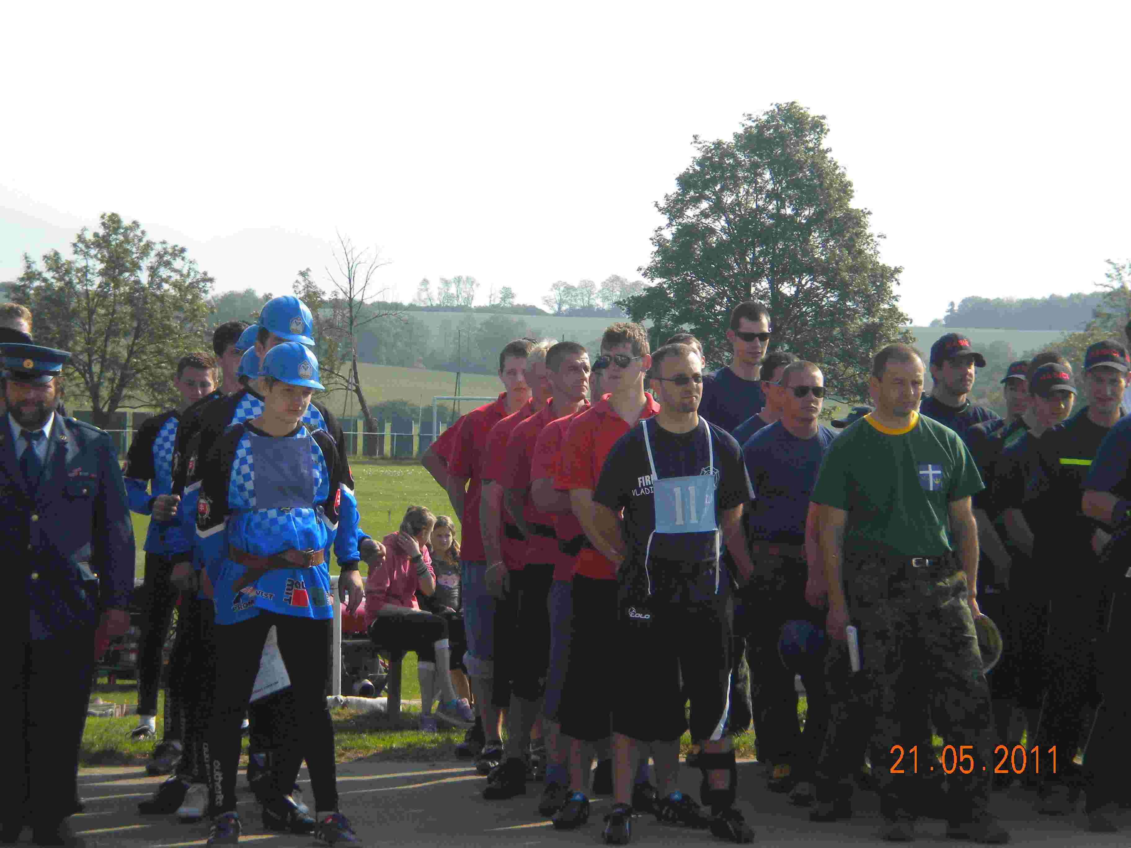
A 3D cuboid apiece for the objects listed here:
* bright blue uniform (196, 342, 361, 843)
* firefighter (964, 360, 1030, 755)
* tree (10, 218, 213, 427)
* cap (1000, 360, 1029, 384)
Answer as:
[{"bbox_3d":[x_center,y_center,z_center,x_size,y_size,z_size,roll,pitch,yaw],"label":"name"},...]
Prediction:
[{"bbox_3d":[-1.039,0.603,12.350,0.570,1.780,0.420,0,1,-20],"label":"bright blue uniform"},{"bbox_3d":[2.011,0.595,15.150,0.520,1.770,0.340,0,0,-3],"label":"firefighter"},{"bbox_3d":[-16.896,-3.313,128.000,7.400,9.200,7.000,0,0,0],"label":"tree"},{"bbox_3d":[1.998,-0.229,15.050,0.180,0.130,0.260,0,0,23],"label":"cap"}]

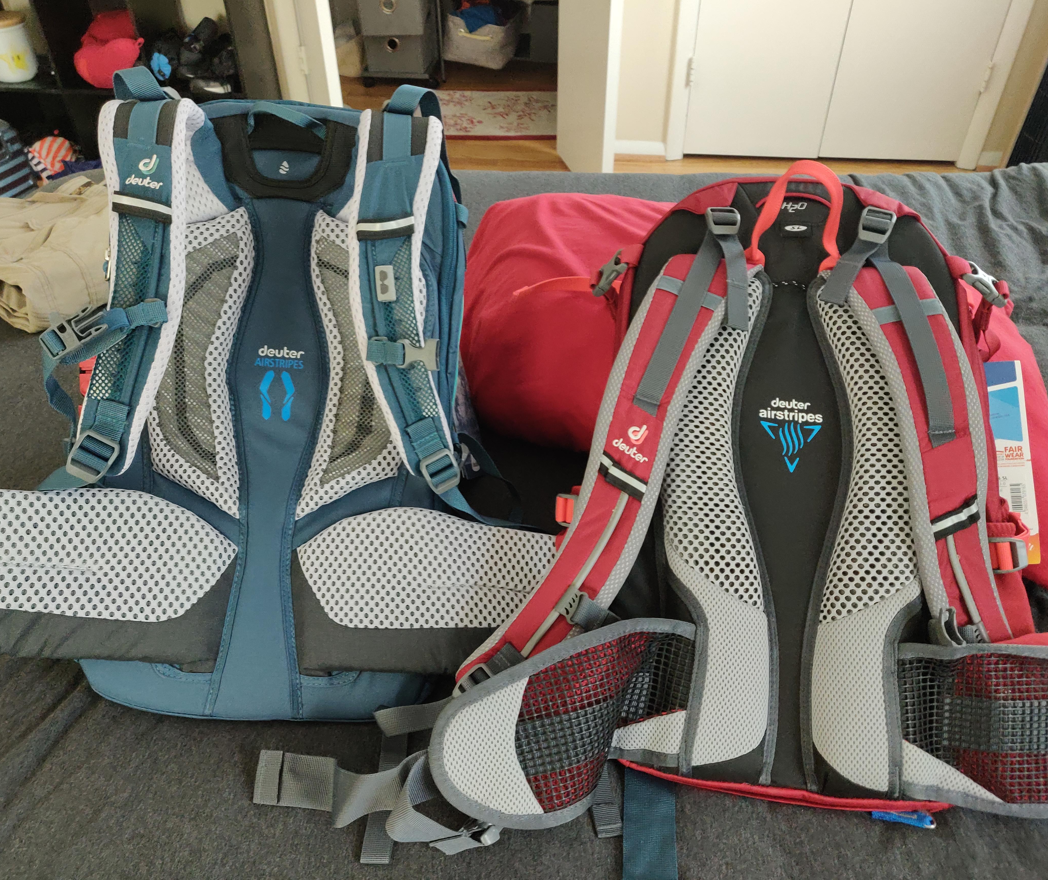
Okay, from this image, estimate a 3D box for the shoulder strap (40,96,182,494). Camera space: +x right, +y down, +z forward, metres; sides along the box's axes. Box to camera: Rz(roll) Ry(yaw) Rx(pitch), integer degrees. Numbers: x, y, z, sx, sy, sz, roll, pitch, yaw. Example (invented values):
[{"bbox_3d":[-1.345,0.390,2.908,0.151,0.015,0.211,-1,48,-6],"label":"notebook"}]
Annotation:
[{"bbox_3d":[-0.304,-0.124,0.652,0.100,0.075,0.320,2,78,0],"label":"shoulder strap"}]

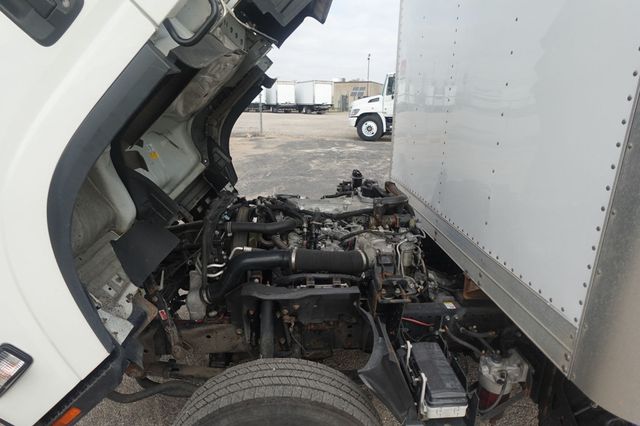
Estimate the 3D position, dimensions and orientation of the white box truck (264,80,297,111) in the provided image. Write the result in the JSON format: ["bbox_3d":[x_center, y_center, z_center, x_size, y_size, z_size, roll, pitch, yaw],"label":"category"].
[{"bbox_3d":[-6.152,-15.411,47.541,2.500,3.700,9.500,-8,19,-25],"label":"white box truck"}]

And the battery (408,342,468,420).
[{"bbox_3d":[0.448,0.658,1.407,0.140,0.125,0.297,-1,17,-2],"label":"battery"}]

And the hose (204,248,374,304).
[{"bbox_3d":[-0.140,0.256,1.448,0.641,0.195,0.120,-1,17,-2],"label":"hose"}]

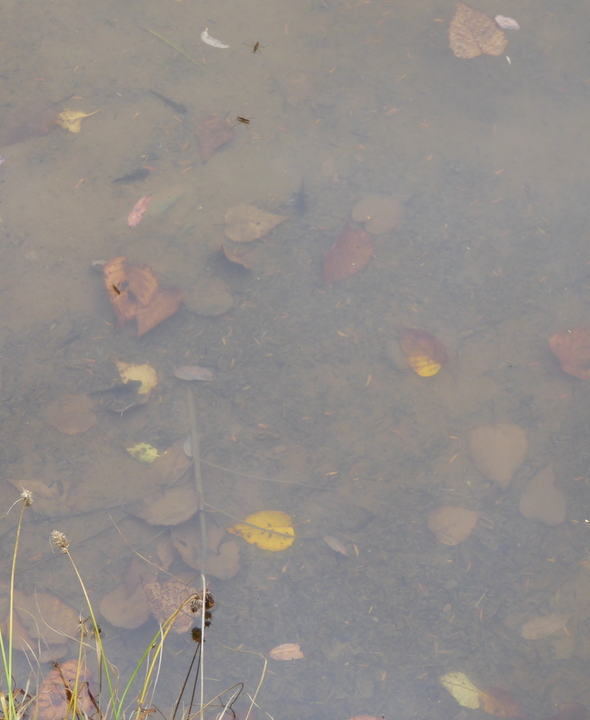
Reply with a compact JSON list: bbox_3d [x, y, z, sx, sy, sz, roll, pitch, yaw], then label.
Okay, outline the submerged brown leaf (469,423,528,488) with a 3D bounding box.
[{"bbox_3d":[0.216,0.100,2.305,0.060,0.010,0.087,-2,50,-2],"label":"submerged brown leaf"}]

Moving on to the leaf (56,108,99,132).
[{"bbox_3d":[-0.261,-0.293,2.671,0.057,0.012,0.043,-13,53,-10],"label":"leaf"}]

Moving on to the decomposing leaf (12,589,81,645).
[{"bbox_3d":[-0.249,0.255,2.176,0.076,0.008,0.051,9,51,8],"label":"decomposing leaf"}]

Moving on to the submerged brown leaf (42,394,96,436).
[{"bbox_3d":[-0.246,0.061,2.397,0.059,0.008,0.053,-9,53,-7],"label":"submerged brown leaf"}]

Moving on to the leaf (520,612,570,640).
[{"bbox_3d":[0.259,0.270,2.260,0.055,0.008,0.023,-25,54,-20],"label":"leaf"}]

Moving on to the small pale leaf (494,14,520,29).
[{"bbox_3d":[0.243,-0.384,2.500,0.032,0.004,0.019,21,55,16],"label":"small pale leaf"}]

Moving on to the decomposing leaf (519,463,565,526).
[{"bbox_3d":[0.266,0.142,2.334,0.050,0.008,0.081,7,52,5],"label":"decomposing leaf"}]

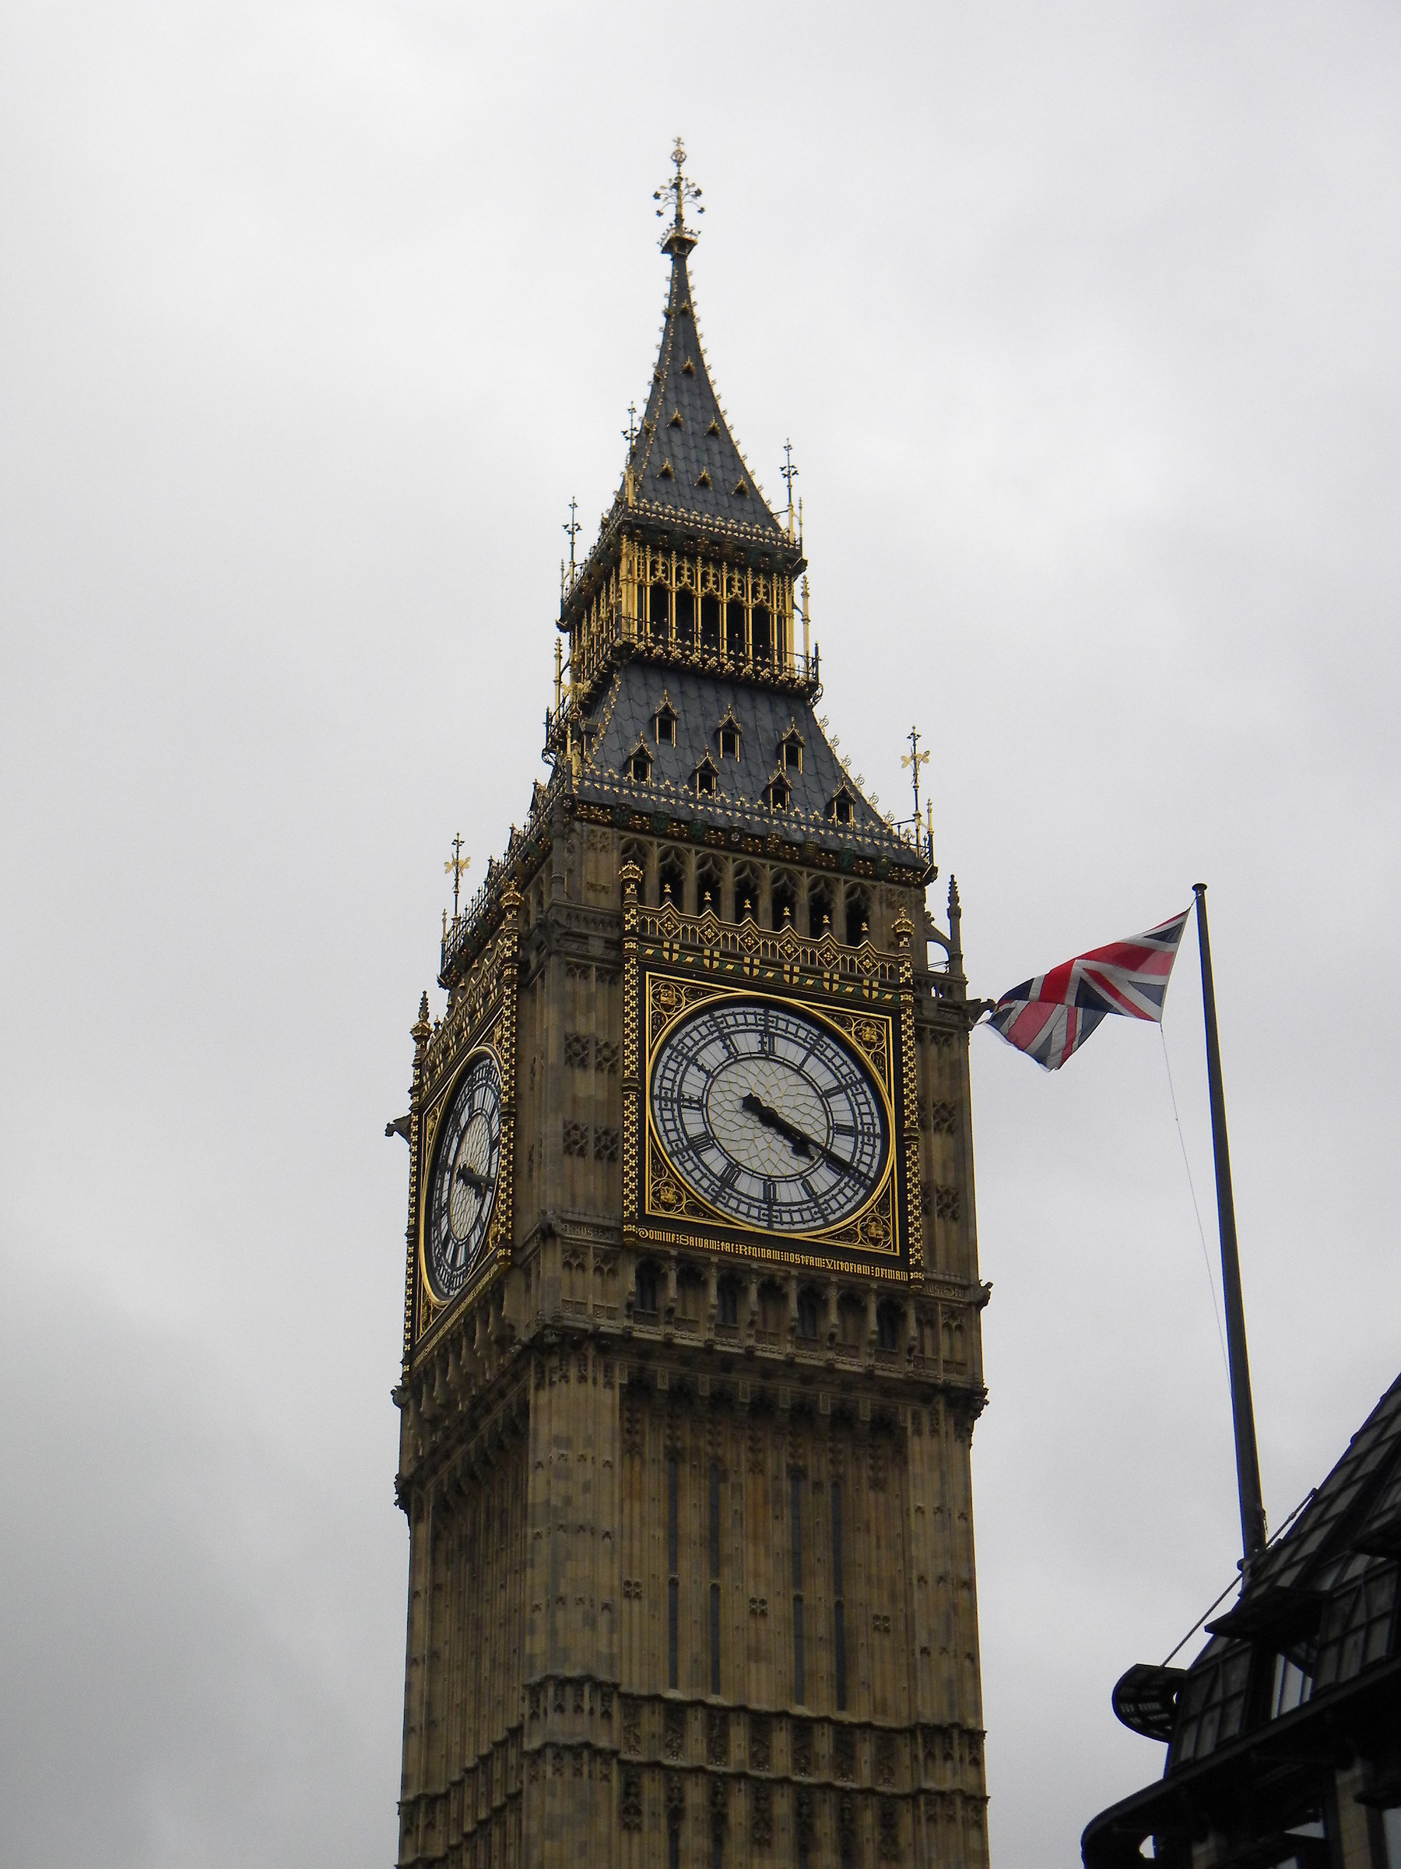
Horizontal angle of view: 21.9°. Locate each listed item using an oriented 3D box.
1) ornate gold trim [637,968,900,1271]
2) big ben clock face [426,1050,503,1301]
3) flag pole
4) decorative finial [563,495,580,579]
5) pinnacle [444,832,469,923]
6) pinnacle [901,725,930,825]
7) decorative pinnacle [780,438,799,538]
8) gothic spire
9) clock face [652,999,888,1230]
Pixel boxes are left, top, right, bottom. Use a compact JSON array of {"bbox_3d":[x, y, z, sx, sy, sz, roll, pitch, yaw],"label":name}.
[{"bbox_3d":[2.011,5.152,100.522,8.025,8.363,0.500,11,-31,-19],"label":"ornate gold trim"},{"bbox_3d":[-6.771,6.923,103.966,0.400,7.200,7.200,11,-31,-19],"label":"big ben clock face"},{"bbox_3d":[7.738,4.015,53.317,0.300,11.068,0.300,11,-31,-19],"label":"flag pole"},{"bbox_3d":[-4.226,-13.036,119.902,0.620,3.615,0.620,11,-31,-19],"label":"decorative finial"},{"bbox_3d":[-7.733,-1.797,115.302,0.850,3.488,0.850,11,-31,-19],"label":"pinnacle"},{"bbox_3d":[6.548,-4.867,109.972,0.880,3.563,0.880,11,-31,-19],"label":"pinnacle"},{"bbox_3d":[2.906,-14.471,117.185,0.620,3.877,0.620,11,-31,-19],"label":"decorative pinnacle"},{"bbox_3d":[-0.699,-19.794,121.967,5.250,18.420,5.250,11,-31,-19],"label":"gothic spire"},{"bbox_3d":[1.968,5.024,100.715,7.200,7.200,0.400,11,-31,-19],"label":"clock face"}]

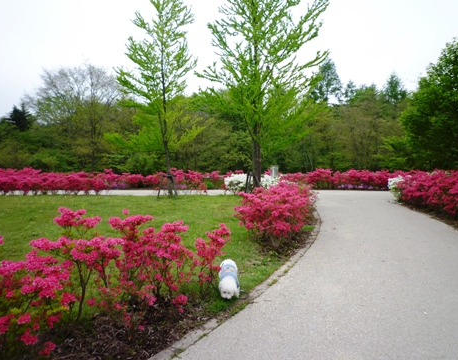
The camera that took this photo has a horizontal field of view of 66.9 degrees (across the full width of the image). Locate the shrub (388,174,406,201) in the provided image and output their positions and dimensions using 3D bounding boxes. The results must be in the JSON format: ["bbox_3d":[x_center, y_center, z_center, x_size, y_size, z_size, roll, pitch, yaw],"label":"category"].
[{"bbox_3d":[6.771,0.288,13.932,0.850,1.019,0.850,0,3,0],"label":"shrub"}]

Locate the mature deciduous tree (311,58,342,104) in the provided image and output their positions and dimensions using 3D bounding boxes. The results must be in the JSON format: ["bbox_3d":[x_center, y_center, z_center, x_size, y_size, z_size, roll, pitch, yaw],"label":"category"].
[{"bbox_3d":[12.556,-8.143,44.646,4.500,14.764,4.500,0,3,0],"label":"mature deciduous tree"}]

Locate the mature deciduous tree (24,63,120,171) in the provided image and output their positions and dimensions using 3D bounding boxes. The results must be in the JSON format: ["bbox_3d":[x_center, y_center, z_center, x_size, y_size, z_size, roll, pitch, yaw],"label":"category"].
[{"bbox_3d":[-13.981,-5.204,30.777,8.600,10.291,8.000,0,3,0],"label":"mature deciduous tree"}]

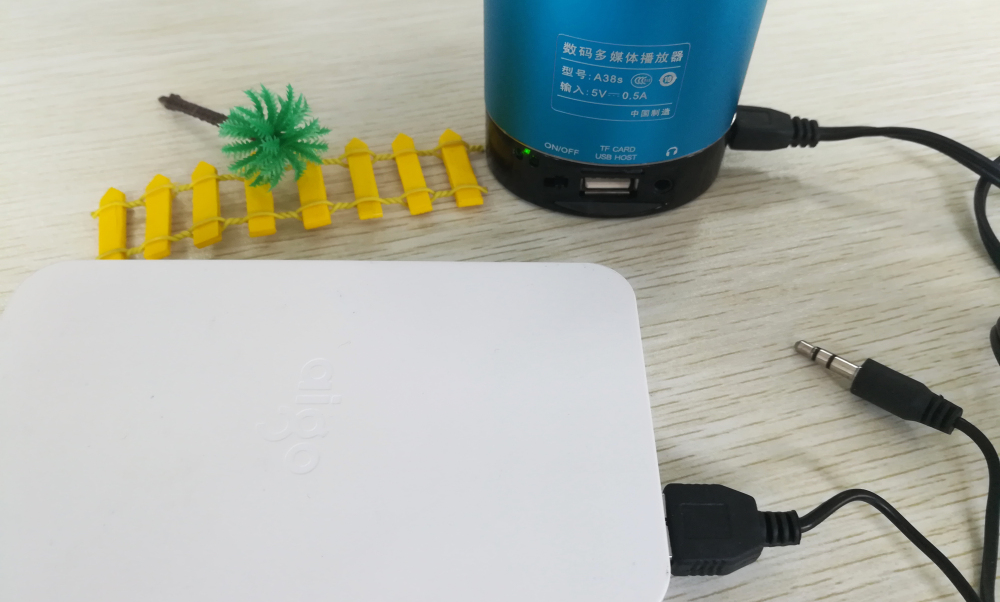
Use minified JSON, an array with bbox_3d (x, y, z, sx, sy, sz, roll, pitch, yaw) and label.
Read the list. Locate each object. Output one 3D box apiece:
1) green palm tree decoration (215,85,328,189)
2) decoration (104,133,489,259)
[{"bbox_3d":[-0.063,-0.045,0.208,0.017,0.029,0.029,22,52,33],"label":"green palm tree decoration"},{"bbox_3d":[-0.056,-0.030,0.209,0.110,0.005,0.040,-11,51,-9],"label":"decoration"}]

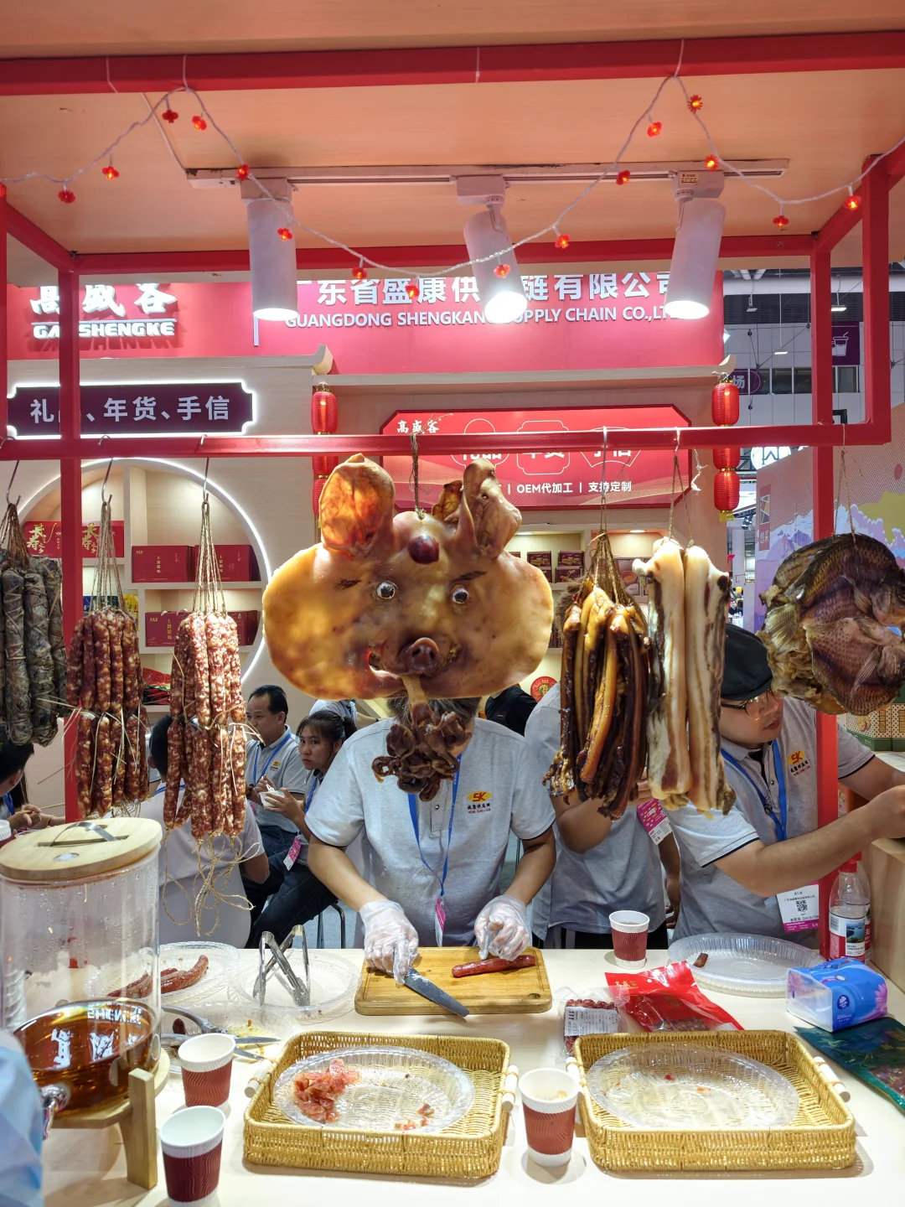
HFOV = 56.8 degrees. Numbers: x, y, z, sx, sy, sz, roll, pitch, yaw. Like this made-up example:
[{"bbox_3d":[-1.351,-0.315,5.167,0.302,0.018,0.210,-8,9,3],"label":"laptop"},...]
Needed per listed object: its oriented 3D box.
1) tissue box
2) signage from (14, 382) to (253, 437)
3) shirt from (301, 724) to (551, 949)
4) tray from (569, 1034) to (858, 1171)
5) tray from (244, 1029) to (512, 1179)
[{"bbox_3d":[0.678,0.690,1.470,0.135,0.068,0.085,-1,0,-23],"label":"tissue box"},{"bbox_3d":[-1.872,-1.123,4.850,1.420,0.310,0.060,-1,0,2],"label":"signage"},{"bbox_3d":[-0.050,0.554,1.980,0.580,0.600,0.300,-1,0,0],"label":"shirt"},{"bbox_3d":[0.352,0.701,1.197,0.348,0.057,0.245,-1,0,2],"label":"tray"},{"bbox_3d":[-0.096,0.712,1.210,0.370,0.058,0.242,-1,0,8],"label":"tray"}]

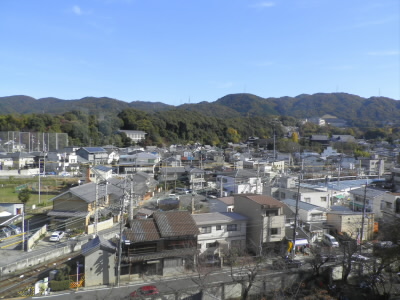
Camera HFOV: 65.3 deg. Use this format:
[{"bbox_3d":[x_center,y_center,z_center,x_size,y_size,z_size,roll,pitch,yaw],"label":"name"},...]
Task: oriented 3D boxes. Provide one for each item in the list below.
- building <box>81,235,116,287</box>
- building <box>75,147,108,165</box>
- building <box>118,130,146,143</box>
[{"bbox_3d":[-13.792,15.181,43.086,4.200,5.400,4.300,0,3,-19],"label":"building"},{"bbox_3d":[-53.713,2.726,157.248,9.300,8.300,12.000,3,4,37],"label":"building"},{"bbox_3d":[-72.411,-14.871,338.733,28.000,12.500,14.000,0,3,-12],"label":"building"}]

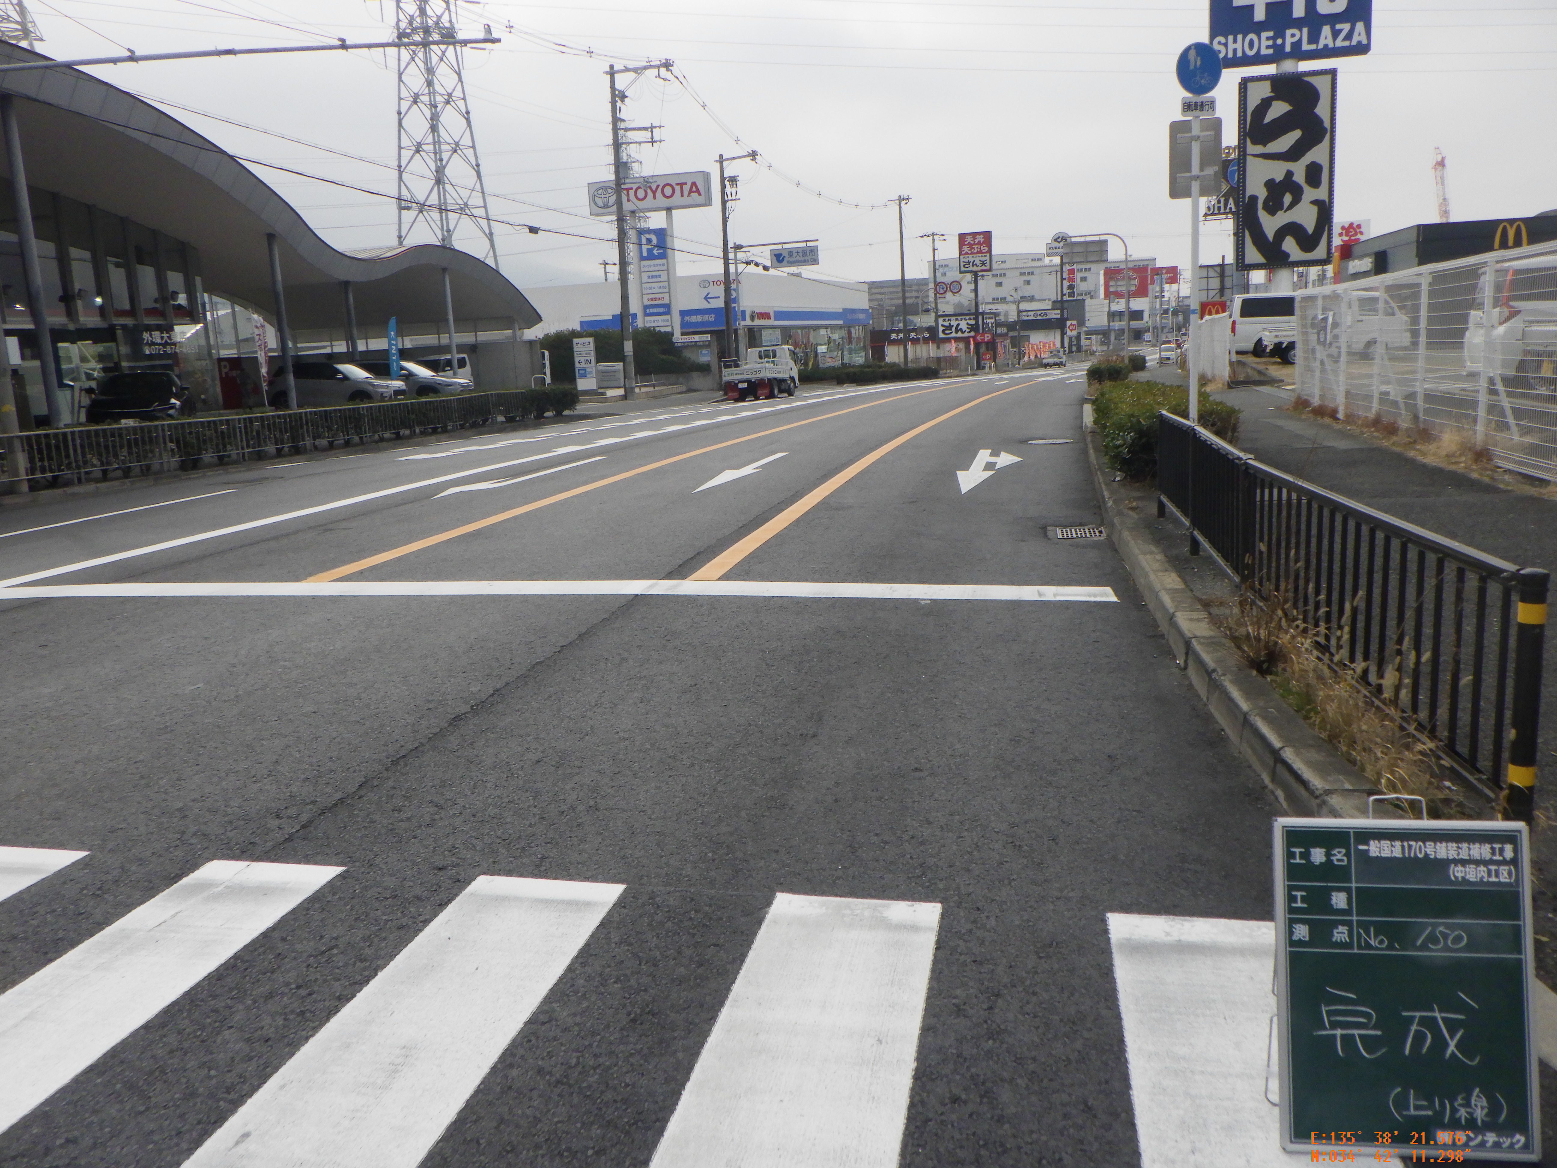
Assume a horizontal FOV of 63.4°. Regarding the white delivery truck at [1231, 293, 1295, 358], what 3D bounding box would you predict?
[{"bbox_3d":[16.345,-7.962,38.282,4.760,1.910,1.720,0,11,14],"label":"white delivery truck"}]

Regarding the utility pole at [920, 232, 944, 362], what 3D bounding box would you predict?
[{"bbox_3d":[12.608,-22.693,101.145,1.950,10.773,0.500,3,12,28],"label":"utility pole"}]

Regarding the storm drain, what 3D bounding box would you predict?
[{"bbox_3d":[2.346,-0.386,9.935,0.460,0.050,0.550,0,11,12],"label":"storm drain"}]

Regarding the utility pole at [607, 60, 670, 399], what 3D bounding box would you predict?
[{"bbox_3d":[-5.041,-13.341,47.849,3.000,12.372,0.600,3,12,26],"label":"utility pole"}]

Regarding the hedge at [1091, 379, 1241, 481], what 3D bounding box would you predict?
[{"bbox_3d":[4.486,-2.014,15.439,1.200,0.680,8.400,0,11,13],"label":"hedge"}]

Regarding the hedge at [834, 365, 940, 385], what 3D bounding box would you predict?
[{"bbox_3d":[5.396,-10.394,62.225,1.200,0.750,10.533,3,12,29],"label":"hedge"}]

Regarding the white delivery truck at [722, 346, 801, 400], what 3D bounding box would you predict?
[{"bbox_3d":[-0.622,-8.178,48.229,1.720,2.000,4.700,1,11,17],"label":"white delivery truck"}]

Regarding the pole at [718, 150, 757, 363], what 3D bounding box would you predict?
[{"bbox_3d":[-1.836,-16.002,64.276,2.900,11.538,0.600,6,13,38],"label":"pole"}]

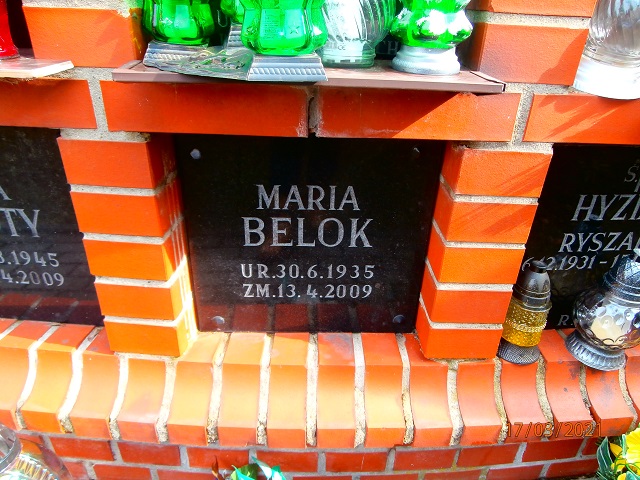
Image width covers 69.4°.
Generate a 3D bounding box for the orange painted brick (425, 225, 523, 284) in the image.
[{"bbox_3d":[0.246,0.015,0.758,0.118,0.063,0.115,1,29,-2],"label":"orange painted brick"}]

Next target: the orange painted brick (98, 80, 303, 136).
[{"bbox_3d":[-0.140,-0.190,0.625,0.250,0.063,0.120,2,29,0],"label":"orange painted brick"}]

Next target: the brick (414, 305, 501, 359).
[{"bbox_3d":[0.242,0.147,0.832,0.118,0.063,0.115,1,29,-2],"label":"brick"}]

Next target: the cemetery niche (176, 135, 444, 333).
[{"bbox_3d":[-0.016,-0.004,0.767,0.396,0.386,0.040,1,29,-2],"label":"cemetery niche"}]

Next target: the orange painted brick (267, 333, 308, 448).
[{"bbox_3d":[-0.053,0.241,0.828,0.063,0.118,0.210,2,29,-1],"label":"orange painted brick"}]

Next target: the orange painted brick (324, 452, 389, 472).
[{"bbox_3d":[0.070,0.401,0.950,0.118,0.060,0.125,1,29,-2],"label":"orange painted brick"}]

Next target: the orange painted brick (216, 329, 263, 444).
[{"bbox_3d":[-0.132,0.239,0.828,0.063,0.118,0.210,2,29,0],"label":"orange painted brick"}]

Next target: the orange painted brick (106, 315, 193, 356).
[{"bbox_3d":[-0.288,0.136,0.811,0.118,0.063,0.115,3,29,2],"label":"orange painted brick"}]

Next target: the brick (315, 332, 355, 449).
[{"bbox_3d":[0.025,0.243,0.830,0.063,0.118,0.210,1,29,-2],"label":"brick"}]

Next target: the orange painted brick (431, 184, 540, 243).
[{"bbox_3d":[0.248,-0.052,0.721,0.118,0.063,0.115,1,29,-2],"label":"orange painted brick"}]

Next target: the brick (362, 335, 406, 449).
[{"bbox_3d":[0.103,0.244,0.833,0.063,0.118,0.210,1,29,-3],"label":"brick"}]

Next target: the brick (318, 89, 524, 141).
[{"bbox_3d":[0.124,-0.189,0.642,0.256,0.064,0.115,0,29,-3],"label":"brick"}]

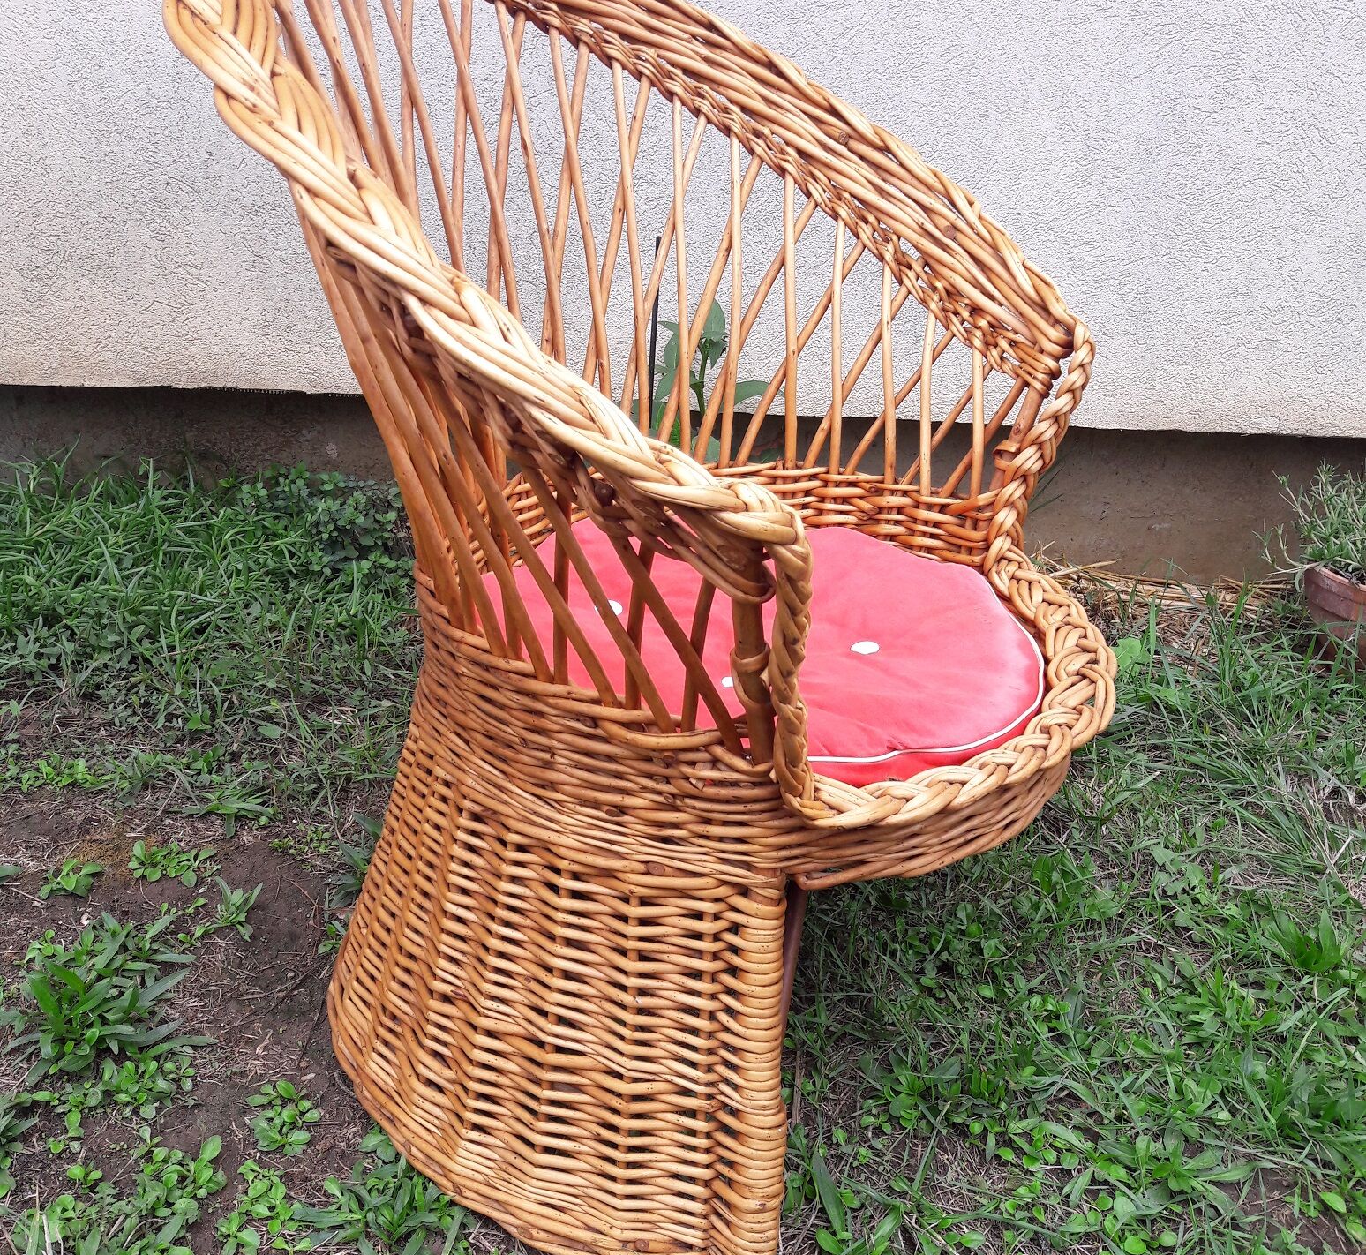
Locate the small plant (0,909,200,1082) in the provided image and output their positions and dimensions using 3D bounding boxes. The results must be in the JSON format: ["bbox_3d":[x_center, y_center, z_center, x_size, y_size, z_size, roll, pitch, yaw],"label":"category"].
[{"bbox_3d":[-0.484,0.307,1.220,0.165,0.065,0.150,0,24,0],"label":"small plant"}]

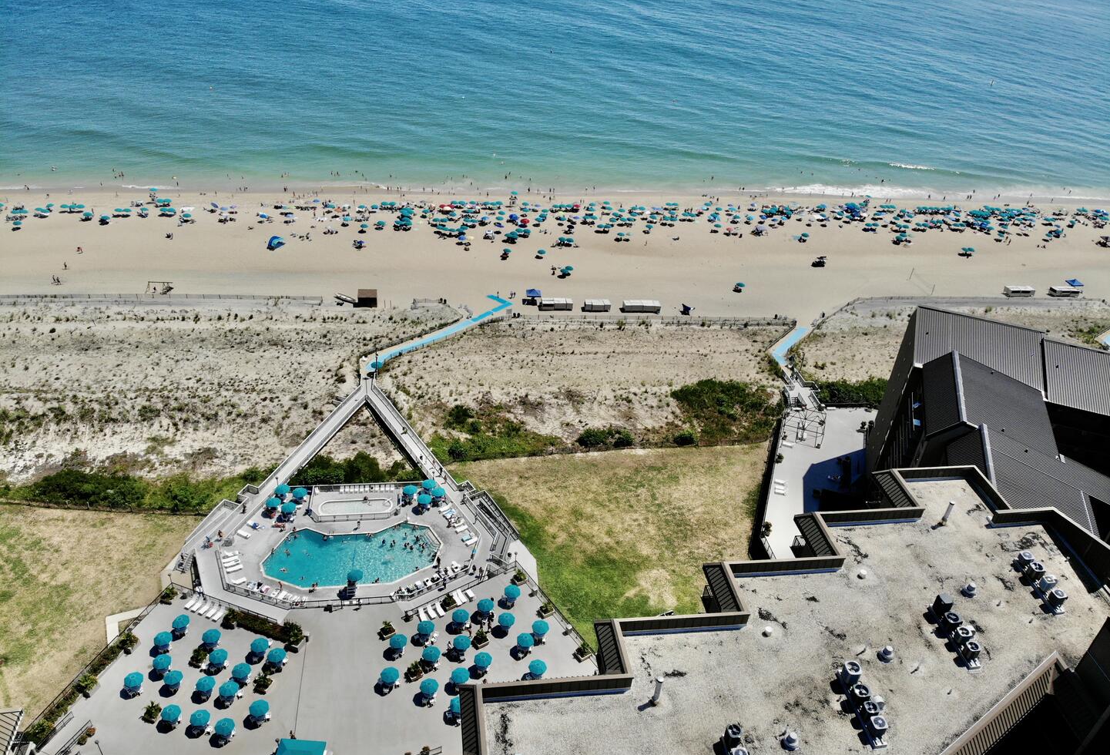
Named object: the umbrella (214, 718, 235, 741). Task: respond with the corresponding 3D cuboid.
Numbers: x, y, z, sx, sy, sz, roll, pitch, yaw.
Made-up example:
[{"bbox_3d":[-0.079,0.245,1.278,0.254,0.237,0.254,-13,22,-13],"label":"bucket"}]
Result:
[{"bbox_3d":[-35.755,38.567,83.775,2.150,2.500,2.150,-1,35,-9],"label":"umbrella"}]

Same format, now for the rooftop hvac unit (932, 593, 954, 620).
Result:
[{"bbox_3d":[28.584,16.733,56.590,0.770,1.350,0.770,-1,35,-9],"label":"rooftop hvac unit"}]

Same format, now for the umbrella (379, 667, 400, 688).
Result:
[{"bbox_3d":[-19.321,35.511,90.386,2.150,2.500,2.150,-1,35,-9],"label":"umbrella"}]

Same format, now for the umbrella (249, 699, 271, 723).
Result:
[{"bbox_3d":[-32.847,37.413,85.830,2.150,2.500,2.150,-1,35,-9],"label":"umbrella"}]

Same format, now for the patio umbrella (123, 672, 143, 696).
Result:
[{"bbox_3d":[-47.643,34.894,87.485,2.150,2.500,2.150,-1,35,-9],"label":"patio umbrella"}]

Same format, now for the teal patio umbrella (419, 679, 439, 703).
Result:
[{"bbox_3d":[-14.555,36.619,89.426,2.150,2.500,2.150,-1,35,-9],"label":"teal patio umbrella"}]

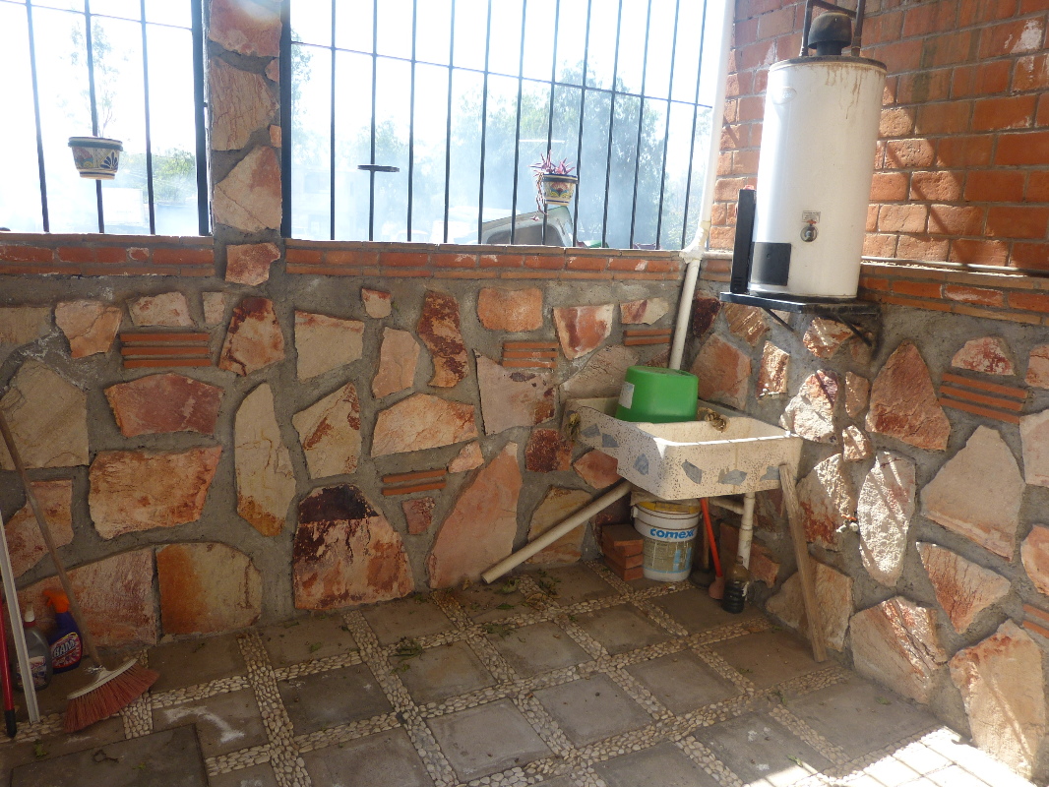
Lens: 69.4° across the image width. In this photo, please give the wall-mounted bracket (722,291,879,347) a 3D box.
[{"bbox_3d":[1.005,-0.275,2.827,0.376,0.164,0.400,-3,14,-28],"label":"wall-mounted bracket"}]

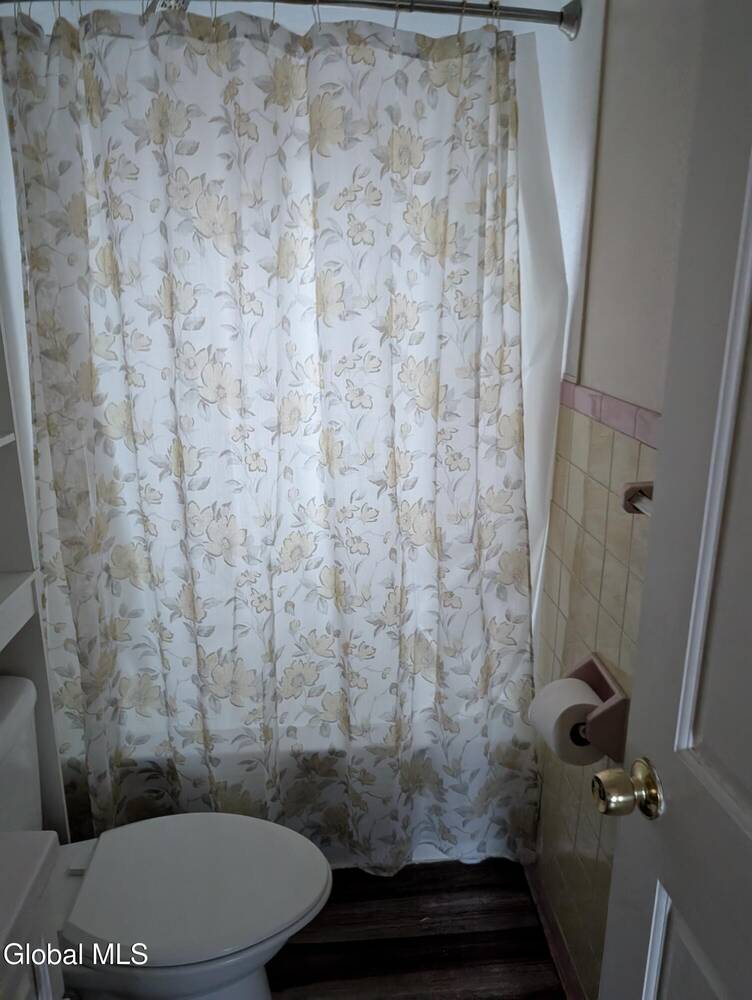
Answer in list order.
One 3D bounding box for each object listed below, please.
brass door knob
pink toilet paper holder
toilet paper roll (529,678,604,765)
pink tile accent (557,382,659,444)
[{"bbox_3d":[0.286,0.338,0.805,0.062,0.067,0.067,-3,16,-9],"label":"brass door knob"},{"bbox_3d":[0.389,0.379,1.274,0.070,0.126,0.153,-1,16,-3],"label":"pink toilet paper holder"},{"bbox_3d":[0.366,0.408,1.287,0.120,0.120,0.102,-2,14,-6],"label":"toilet paper roll"},{"bbox_3d":[0.411,-0.167,1.274,0.014,0.052,0.500,-1,16,-3],"label":"pink tile accent"}]

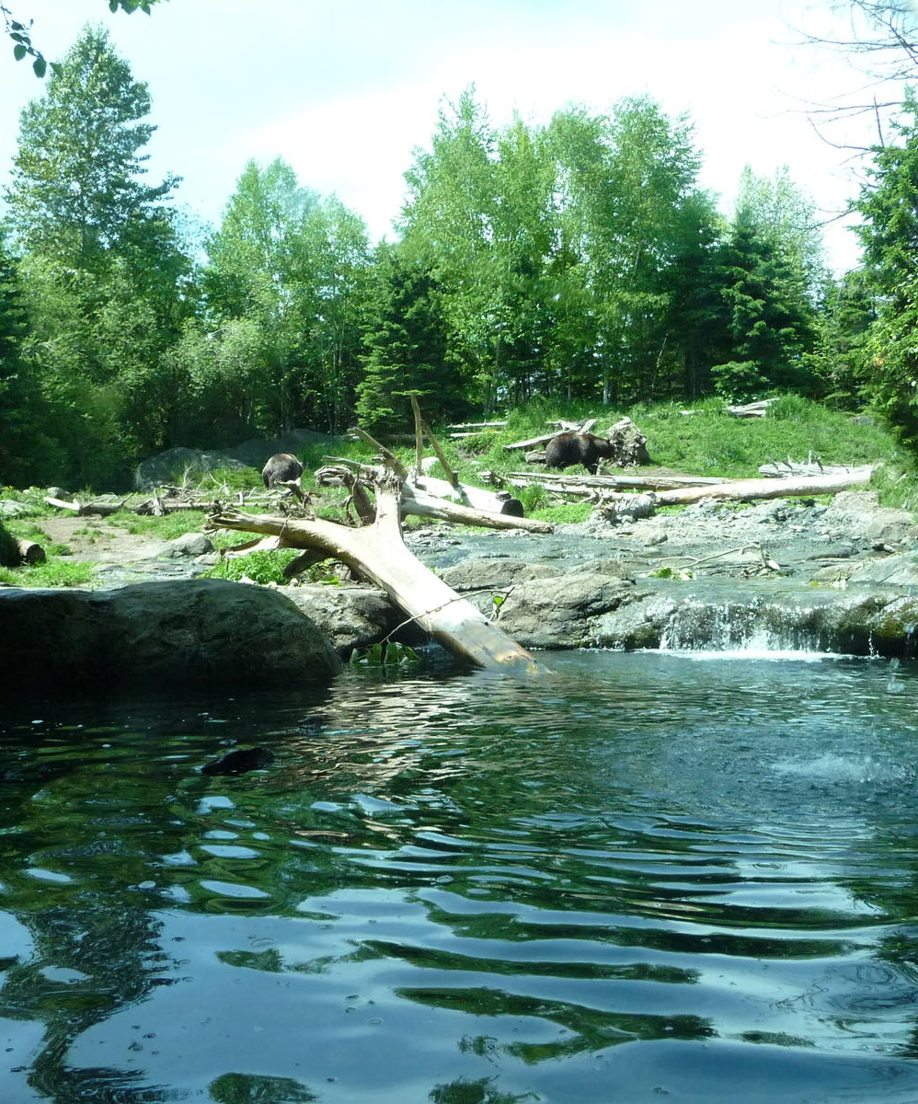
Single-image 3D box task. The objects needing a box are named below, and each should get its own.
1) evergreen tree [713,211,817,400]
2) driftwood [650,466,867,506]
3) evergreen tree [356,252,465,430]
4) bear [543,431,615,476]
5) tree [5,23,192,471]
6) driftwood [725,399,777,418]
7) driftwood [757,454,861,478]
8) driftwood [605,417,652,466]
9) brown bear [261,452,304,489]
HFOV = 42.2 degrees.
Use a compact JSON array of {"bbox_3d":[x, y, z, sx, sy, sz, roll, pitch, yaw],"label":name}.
[{"bbox_3d":[10.276,-8.229,40.000,3.500,6.450,3.500,0,1,0],"label":"evergreen tree"},{"bbox_3d":[7.131,-1.523,27.800,5.681,0.400,0.400,-7,2,-12],"label":"driftwood"},{"bbox_3d":[-1.562,-6.767,38.500,3.500,6.000,3.500,0,1,0],"label":"evergreen tree"},{"bbox_3d":[3.210,-2.601,31.500,2.000,1.130,0.850,0,1,-6],"label":"bear"},{"bbox_3d":[-11.203,-9.416,37.000,5.800,14.000,5.800,0,1,0],"label":"tree"},{"bbox_3d":[9.199,-4.491,37.500,1.600,0.580,0.550,0,1,-9],"label":"driftwood"},{"bbox_3d":[8.613,-2.045,29.000,2.700,0.620,0.700,0,1,-6],"label":"driftwood"},{"bbox_3d":[4.545,-2.948,31.800,1.250,1.300,1.150,0,1,0],"label":"driftwood"},{"bbox_3d":[-4.194,-1.879,28.200,0.880,1.000,1.800,0,1,12],"label":"brown bear"}]

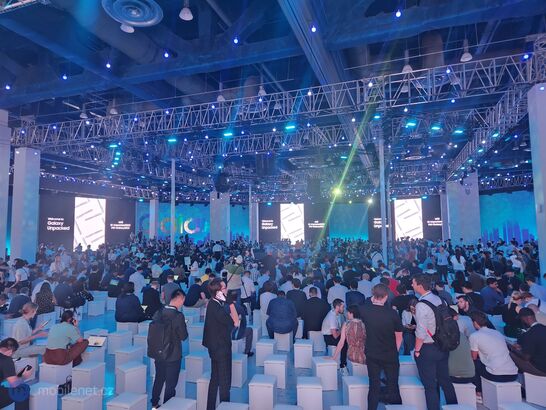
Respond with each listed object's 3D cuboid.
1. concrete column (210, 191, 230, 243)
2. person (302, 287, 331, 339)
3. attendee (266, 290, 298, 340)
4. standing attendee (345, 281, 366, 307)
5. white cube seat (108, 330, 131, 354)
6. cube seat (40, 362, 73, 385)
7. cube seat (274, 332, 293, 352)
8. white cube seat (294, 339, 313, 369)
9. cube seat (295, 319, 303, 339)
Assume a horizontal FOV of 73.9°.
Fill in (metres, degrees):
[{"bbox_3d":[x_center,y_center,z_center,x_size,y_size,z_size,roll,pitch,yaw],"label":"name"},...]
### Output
[{"bbox_3d":[-4.769,1.908,32.958,1.350,6.490,1.350,-2,-5,15],"label":"concrete column"},{"bbox_3d":[0.947,2.527,8.253,0.580,1.315,0.780,-1,-5,3],"label":"person"},{"bbox_3d":[0.212,2.359,7.451,0.630,1.170,0.820,-1,-5,4],"label":"attendee"},{"bbox_3d":[1.989,2.496,8.791,0.520,1.300,0.720,-1,-4,5],"label":"standing attendee"},{"bbox_3d":[-3.332,3.011,7.917,0.341,0.425,0.340,-3,-5,27],"label":"white cube seat"},{"bbox_3d":[-3.459,2.741,5.796,0.320,0.410,0.320,-2,-5,16],"label":"cube seat"},{"bbox_3d":[0.238,2.886,7.824,0.330,0.419,0.330,-2,-5,19],"label":"cube seat"},{"bbox_3d":[0.607,2.883,7.039,0.341,0.425,0.340,-2,-5,8],"label":"white cube seat"},{"bbox_3d":[0.563,3.037,8.979,0.341,0.425,0.340,-1,-5,7],"label":"cube seat"}]

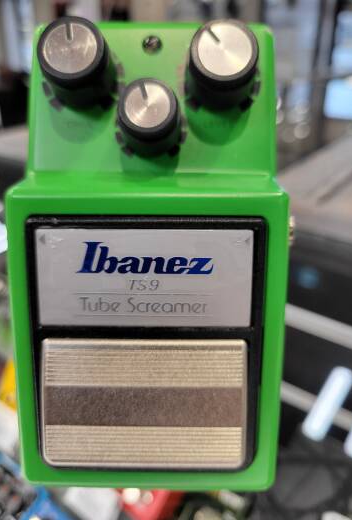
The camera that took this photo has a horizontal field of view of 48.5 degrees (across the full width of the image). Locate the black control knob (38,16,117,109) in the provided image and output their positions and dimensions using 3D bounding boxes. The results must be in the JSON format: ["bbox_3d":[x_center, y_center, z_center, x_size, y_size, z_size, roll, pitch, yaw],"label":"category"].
[{"bbox_3d":[-0.026,-0.052,0.104,0.017,0.017,0.013,-3,-5,0],"label":"black control knob"}]

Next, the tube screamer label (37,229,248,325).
[{"bbox_3d":[-0.008,0.005,0.099,0.054,0.025,0.002,0,8,0],"label":"tube screamer label"}]

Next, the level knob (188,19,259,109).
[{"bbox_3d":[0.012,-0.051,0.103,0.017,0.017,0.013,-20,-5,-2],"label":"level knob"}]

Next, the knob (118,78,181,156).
[{"bbox_3d":[-0.006,-0.037,0.102,0.015,0.015,0.013,-10,-5,-1],"label":"knob"}]

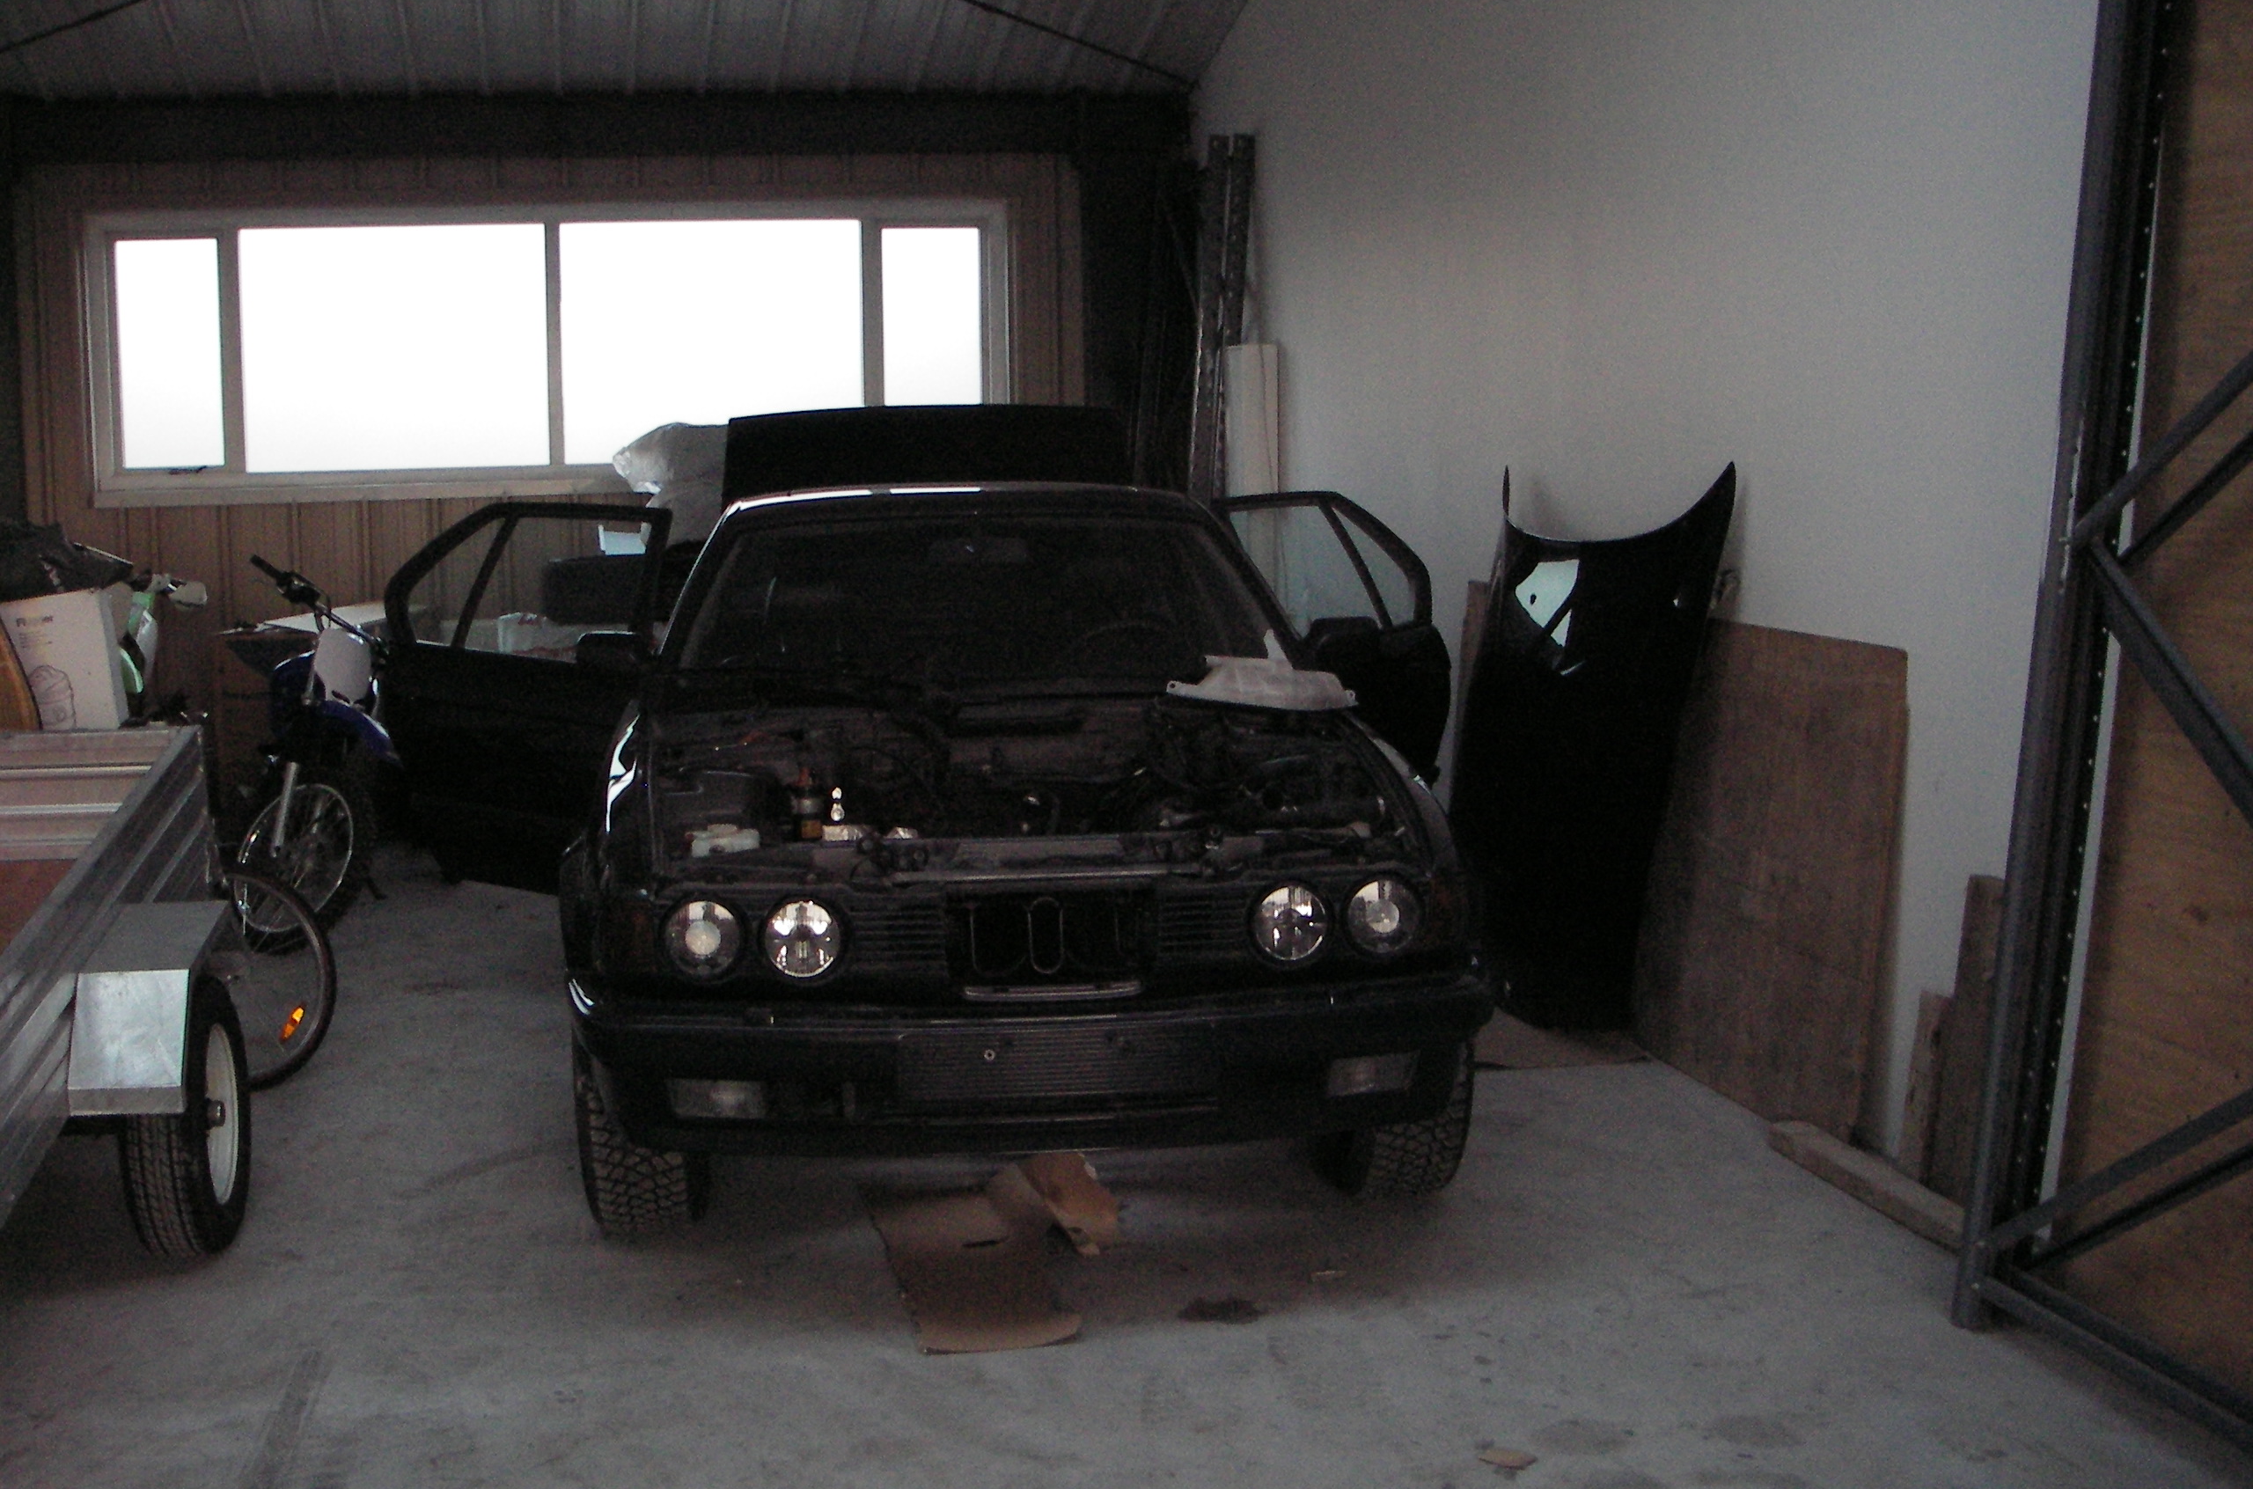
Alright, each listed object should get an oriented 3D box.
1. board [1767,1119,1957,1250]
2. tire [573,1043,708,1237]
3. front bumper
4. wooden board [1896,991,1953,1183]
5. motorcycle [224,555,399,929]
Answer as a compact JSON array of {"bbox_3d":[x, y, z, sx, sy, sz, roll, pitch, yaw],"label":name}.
[{"bbox_3d":[1.518,0.887,4.938,0.105,0.042,0.820,-2,7,-12],"label":"board"},{"bbox_3d":[-0.942,0.636,4.859,0.226,0.640,0.640,-2,7,-7],"label":"tire"},{"bbox_3d":[-0.140,0.544,4.428,1.730,0.280,0.460,-2,7,-7],"label":"front bumper"},{"bbox_3d":[1.618,0.717,5.012,0.040,0.432,0.080,4,6,-13],"label":"wooden board"},{"bbox_3d":[-2.814,-0.009,8.371,0.800,1.200,2.000,-4,8,-22],"label":"motorcycle"}]

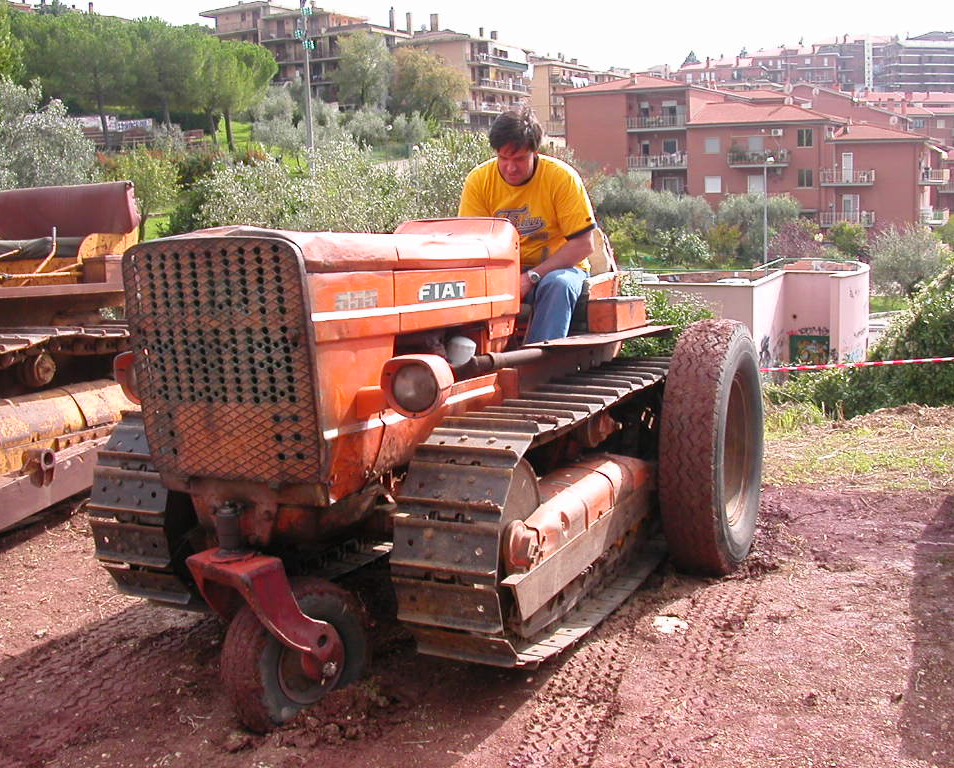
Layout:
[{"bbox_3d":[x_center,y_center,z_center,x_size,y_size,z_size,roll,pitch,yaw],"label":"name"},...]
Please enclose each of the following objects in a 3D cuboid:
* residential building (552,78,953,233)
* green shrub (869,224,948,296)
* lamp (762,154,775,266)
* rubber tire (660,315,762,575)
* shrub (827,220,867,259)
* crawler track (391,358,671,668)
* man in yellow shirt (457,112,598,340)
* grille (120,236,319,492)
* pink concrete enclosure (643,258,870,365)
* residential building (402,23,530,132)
[{"bbox_3d":[22.319,-18.763,89.446,28.000,13.300,13.500,3,12,24],"label":"residential building"},{"bbox_3d":[16.992,-4.852,43.000,3.200,2.950,3.000,2,12,22],"label":"green shrub"},{"bbox_3d":[10.629,-5.306,40.046,0.500,5.950,0.220,-2,11,0],"label":"lamp"},{"bbox_3d":[0.902,0.235,4.114,0.225,0.955,0.955,3,12,25],"label":"rubber tire"},{"bbox_3d":[17.941,-6.852,53.000,2.000,2.100,1.900,1,11,18],"label":"shrub"},{"bbox_3d":[0.338,0.359,3.595,0.304,0.701,2.078,3,9,25],"label":"crawler track"},{"bbox_3d":[0.191,-0.521,4.150,0.540,1.100,0.680,2,12,22],"label":"man in yellow shirt"},{"bbox_3d":[-0.630,-0.049,2.747,0.573,0.637,0.080,3,14,25],"label":"grille"},{"bbox_3d":[6.401,-0.923,24.794,4.900,3.500,5.600,4,12,28],"label":"pink concrete enclosure"},{"bbox_3d":[-0.936,-42.201,153.680,10.800,13.500,22.000,3,12,25],"label":"residential building"}]

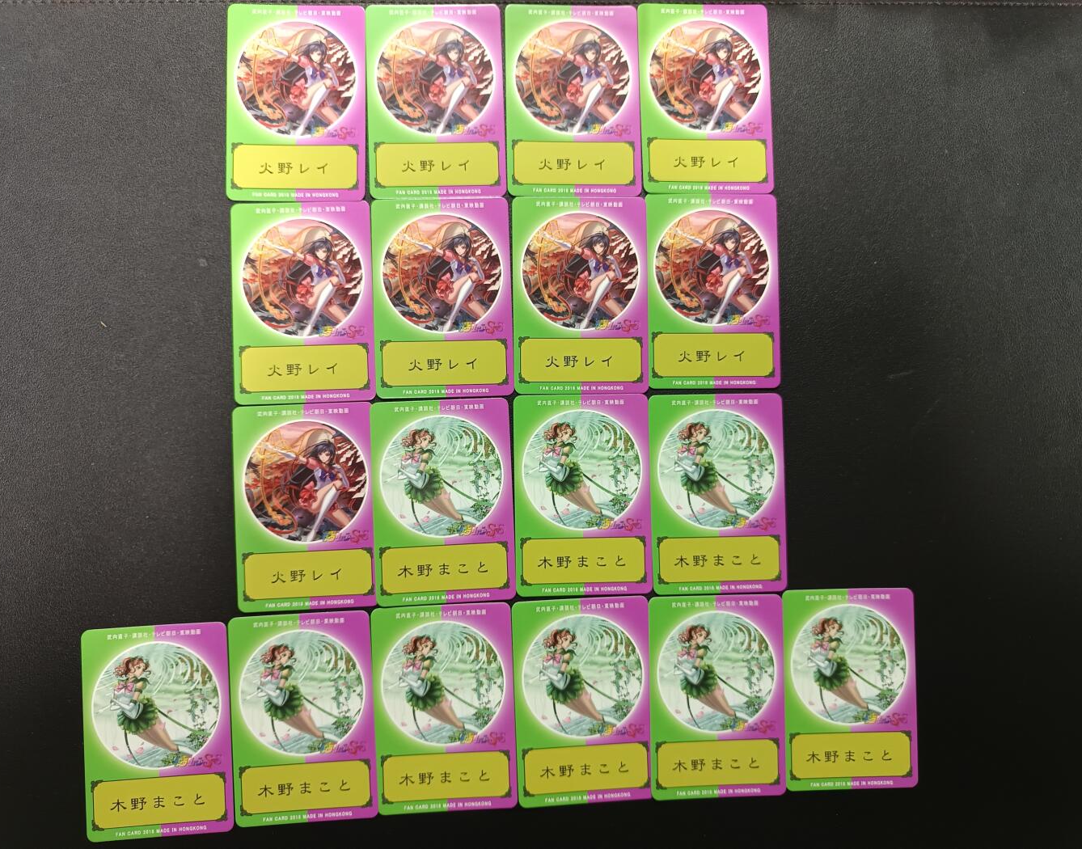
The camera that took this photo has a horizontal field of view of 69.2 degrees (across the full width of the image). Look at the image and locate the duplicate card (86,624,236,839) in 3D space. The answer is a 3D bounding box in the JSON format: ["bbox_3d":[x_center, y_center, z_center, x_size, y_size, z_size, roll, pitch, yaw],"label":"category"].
[{"bbox_3d":[-0.161,0.129,0.330,0.060,0.001,0.087,-3,88,-3],"label":"duplicate card"}]

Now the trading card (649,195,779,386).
[{"bbox_3d":[0.077,-0.060,0.351,0.060,0.001,0.087,-1,88,-3],"label":"trading card"}]

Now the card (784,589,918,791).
[{"bbox_3d":[0.137,0.117,0.348,0.060,0.001,0.087,0,88,-3],"label":"card"}]

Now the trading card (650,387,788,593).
[{"bbox_3d":[0.079,0.031,0.350,0.060,0.001,0.088,-1,88,-3],"label":"trading card"}]

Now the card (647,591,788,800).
[{"bbox_3d":[0.078,0.120,0.346,0.060,0.001,0.088,0,88,-3],"label":"card"}]

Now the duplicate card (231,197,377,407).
[{"bbox_3d":[-0.103,-0.053,0.340,0.060,0.001,0.087,-2,88,-3],"label":"duplicate card"}]

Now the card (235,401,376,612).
[{"bbox_3d":[-0.102,0.035,0.340,0.060,0.001,0.088,-2,88,-3],"label":"card"}]

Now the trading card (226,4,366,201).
[{"bbox_3d":[-0.108,-0.142,0.347,0.060,0.001,0.088,0,88,-3],"label":"trading card"}]

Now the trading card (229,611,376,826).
[{"bbox_3d":[-0.101,0.125,0.334,0.060,0.001,0.087,-3,88,-3],"label":"trading card"}]

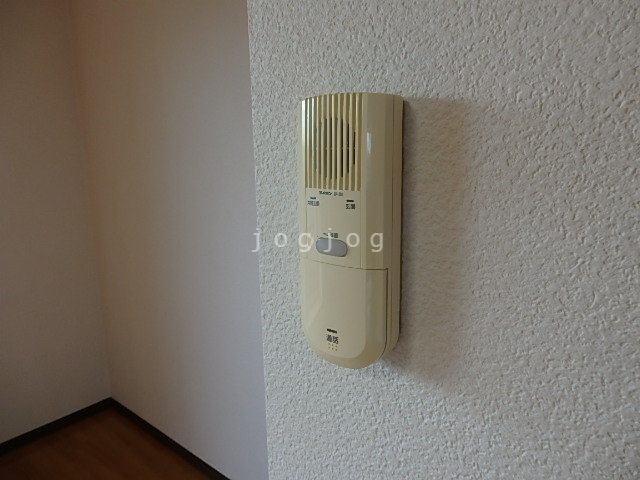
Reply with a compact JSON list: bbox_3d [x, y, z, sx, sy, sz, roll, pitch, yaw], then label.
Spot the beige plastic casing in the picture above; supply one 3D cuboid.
[{"bbox_3d":[0.020,-0.004,0.339,0.072,0.194,0.036,6,12,38],"label":"beige plastic casing"}]

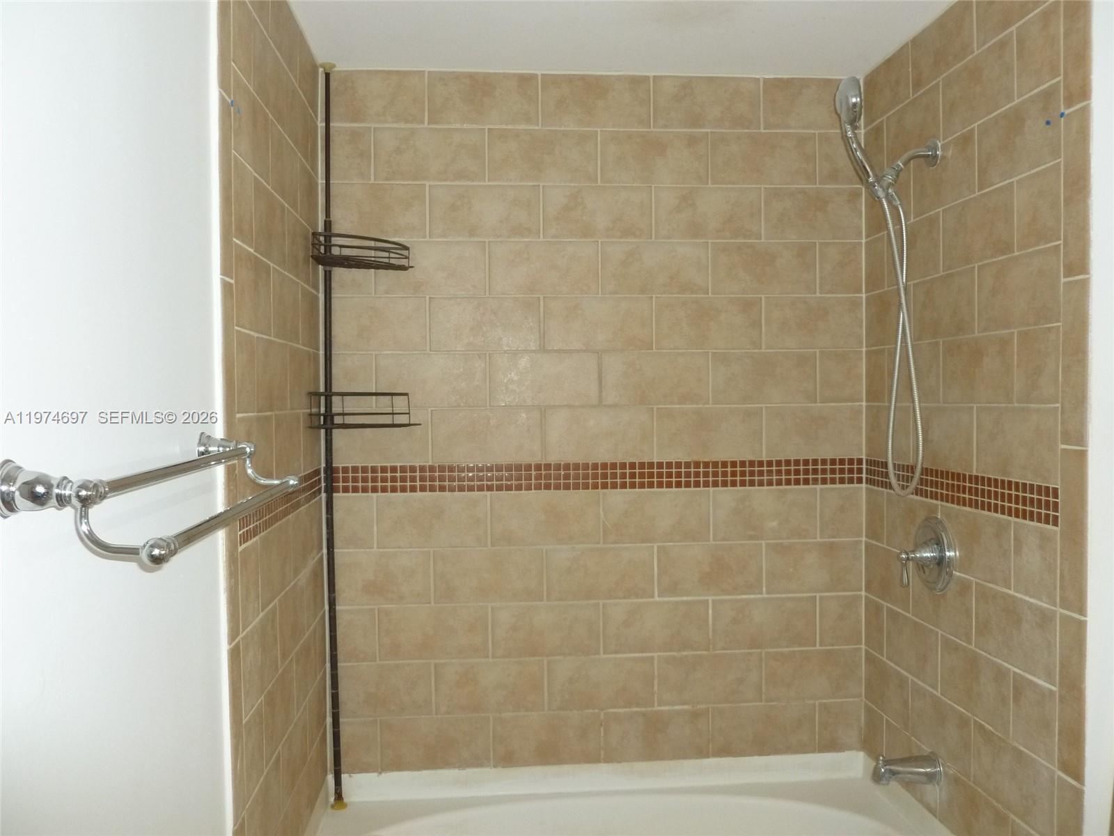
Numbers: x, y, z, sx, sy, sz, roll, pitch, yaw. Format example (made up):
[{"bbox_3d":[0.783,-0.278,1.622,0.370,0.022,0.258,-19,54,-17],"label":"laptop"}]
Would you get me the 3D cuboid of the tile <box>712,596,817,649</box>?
[{"bbox_3d":[0.578,0.571,2.511,0.298,0.146,0.010,-1,1,-5],"label":"tile"}]

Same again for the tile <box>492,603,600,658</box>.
[{"bbox_3d":[-0.028,0.582,2.489,0.303,0.148,0.010,-1,1,-5],"label":"tile"}]

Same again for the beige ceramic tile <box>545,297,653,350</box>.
[{"bbox_3d":[0.114,-0.257,2.458,0.296,0.144,0.010,-1,1,-5],"label":"beige ceramic tile"}]

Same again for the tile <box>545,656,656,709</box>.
[{"bbox_3d":[0.122,0.729,2.482,0.296,0.142,0.010,-1,1,-5],"label":"tile"}]

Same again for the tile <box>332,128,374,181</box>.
[{"bbox_3d":[-0.565,-0.711,2.431,0.139,0.147,0.010,-1,1,-5],"label":"tile"}]

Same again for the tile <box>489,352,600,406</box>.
[{"bbox_3d":[-0.034,-0.106,2.481,0.304,0.149,0.010,-1,1,-5],"label":"tile"}]

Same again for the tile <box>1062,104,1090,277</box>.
[{"bbox_3d":[0.938,-0.404,1.618,0.010,0.303,0.075,-1,1,-5],"label":"tile"}]

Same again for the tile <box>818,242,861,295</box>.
[{"bbox_3d":[0.791,-0.416,2.517,0.126,0.145,0.010,-1,1,-5],"label":"tile"}]

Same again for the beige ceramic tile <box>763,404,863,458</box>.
[{"bbox_3d":[0.715,0.038,2.512,0.279,0.144,0.010,-1,1,-5],"label":"beige ceramic tile"}]

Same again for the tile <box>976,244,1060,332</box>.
[{"bbox_3d":[0.923,-0.252,1.803,0.010,0.145,0.290,-1,1,-5],"label":"tile"}]

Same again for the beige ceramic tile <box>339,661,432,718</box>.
[{"bbox_3d":[-0.478,0.741,2.455,0.277,0.148,0.010,-1,1,-5],"label":"beige ceramic tile"}]

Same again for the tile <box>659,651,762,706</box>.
[{"bbox_3d":[0.425,0.724,2.507,0.297,0.144,0.010,-1,1,-5],"label":"tile"}]

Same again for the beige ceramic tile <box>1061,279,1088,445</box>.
[{"bbox_3d":[0.954,-0.100,1.653,0.010,0.301,0.074,-1,1,-5],"label":"beige ceramic tile"}]

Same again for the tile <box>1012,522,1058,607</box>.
[{"bbox_3d":[0.933,0.282,1.750,0.010,0.145,0.138,-1,1,-5],"label":"tile"}]

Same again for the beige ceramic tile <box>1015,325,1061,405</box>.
[{"bbox_3d":[0.942,-0.100,1.760,0.010,0.148,0.144,-1,1,-5],"label":"beige ceramic tile"}]

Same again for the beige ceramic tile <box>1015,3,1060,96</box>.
[{"bbox_3d":[0.936,-0.710,1.745,0.010,0.149,0.142,-1,1,-5],"label":"beige ceramic tile"}]

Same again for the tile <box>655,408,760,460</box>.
[{"bbox_3d":[0.425,0.042,2.529,0.310,0.148,0.010,-1,1,-5],"label":"tile"}]

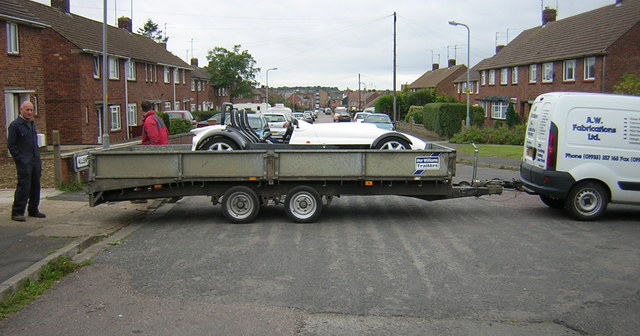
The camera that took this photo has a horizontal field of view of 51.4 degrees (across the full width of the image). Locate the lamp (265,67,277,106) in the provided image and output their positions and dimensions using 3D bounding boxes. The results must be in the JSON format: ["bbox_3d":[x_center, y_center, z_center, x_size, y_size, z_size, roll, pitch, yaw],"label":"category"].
[{"bbox_3d":[-4.242,-6.181,57.671,0.950,5.000,0.280,0,6,0],"label":"lamp"}]

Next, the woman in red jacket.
[{"bbox_3d":[-2.993,-0.394,12.032,0.330,1.630,0.460,5,8,35],"label":"woman in red jacket"}]

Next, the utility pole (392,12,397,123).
[{"bbox_3d":[5.598,-7.359,49.486,0.260,8.240,0.260,0,6,0],"label":"utility pole"}]

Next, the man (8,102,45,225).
[{"bbox_3d":[-4.148,-0.103,9.398,0.330,1.670,0.450,3,7,28],"label":"man"}]

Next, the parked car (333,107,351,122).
[{"bbox_3d":[2.176,-5.233,65.830,1.720,1.460,4.100,0,6,0],"label":"parked car"}]

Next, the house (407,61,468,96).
[{"bbox_3d":[21.345,-13.346,113.217,8.400,9.200,29.000,0,6,0],"label":"house"}]

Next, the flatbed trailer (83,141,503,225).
[{"bbox_3d":[-0.210,0.138,10.180,6.000,1.050,2.020,0,6,0],"label":"flatbed trailer"}]

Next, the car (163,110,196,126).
[{"bbox_3d":[-9.350,-2.773,40.948,3.650,1.480,1.660,0,6,0],"label":"car"}]

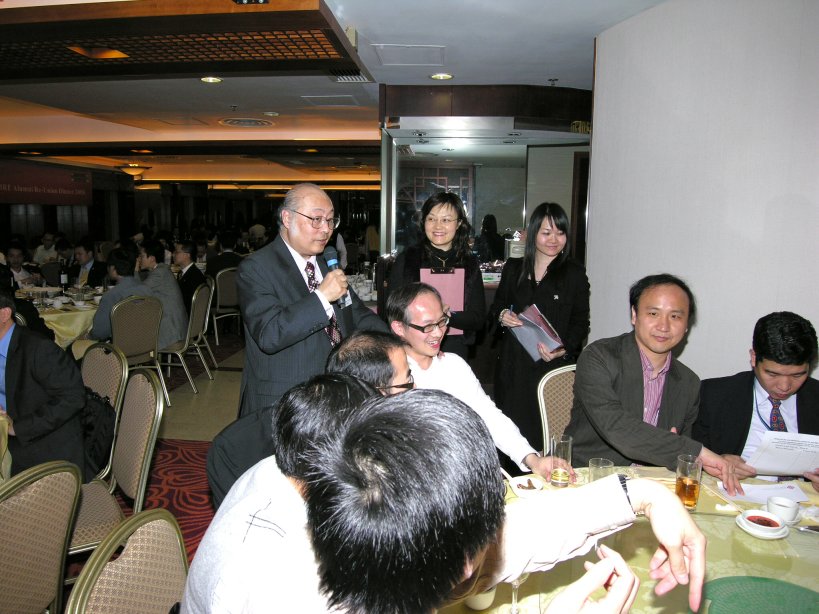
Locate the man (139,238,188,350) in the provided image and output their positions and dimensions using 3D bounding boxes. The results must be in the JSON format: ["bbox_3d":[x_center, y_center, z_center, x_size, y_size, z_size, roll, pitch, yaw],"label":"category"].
[{"bbox_3d":[-2.271,0.080,5.045,0.780,1.310,0.520,3,9,17],"label":"man"}]

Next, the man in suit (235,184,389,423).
[{"bbox_3d":[-0.353,0.366,2.073,0.600,1.620,0.520,-8,11,-44],"label":"man in suit"}]

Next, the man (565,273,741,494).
[{"bbox_3d":[0.745,0.545,1.946,0.560,1.320,0.750,1,8,6],"label":"man"}]

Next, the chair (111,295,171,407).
[{"bbox_3d":[-2.287,0.362,4.553,0.560,0.910,0.450,6,11,36],"label":"chair"}]

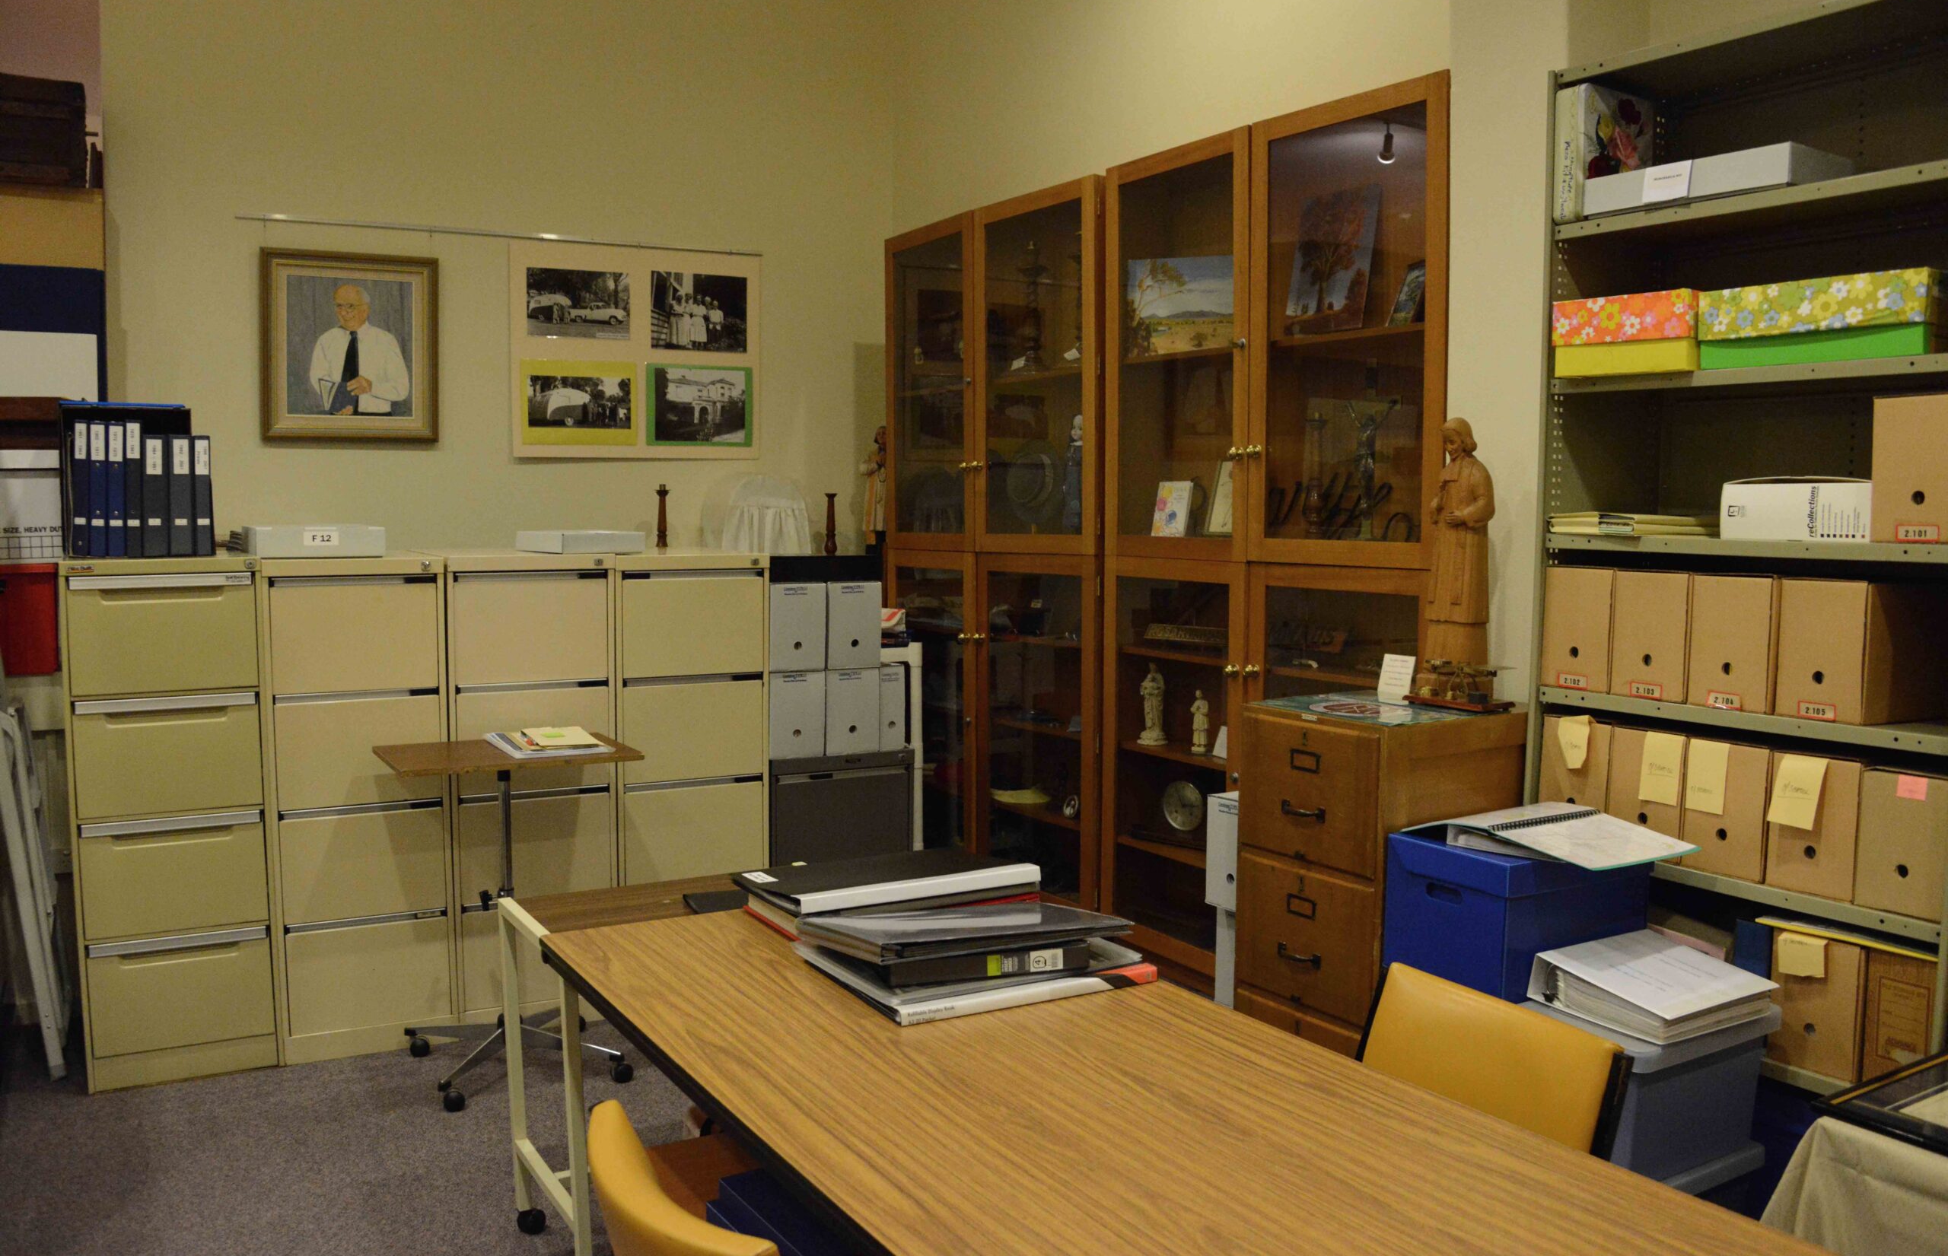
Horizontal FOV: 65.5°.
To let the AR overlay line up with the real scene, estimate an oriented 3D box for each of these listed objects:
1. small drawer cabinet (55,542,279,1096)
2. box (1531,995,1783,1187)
[{"bbox_3d":[-2.166,0.478,4.146,0.450,1.346,0.620,-2,6,-25],"label":"small drawer cabinet"},{"bbox_3d":[1.145,0.793,2.666,0.430,0.255,0.335,-2,5,-29],"label":"box"}]

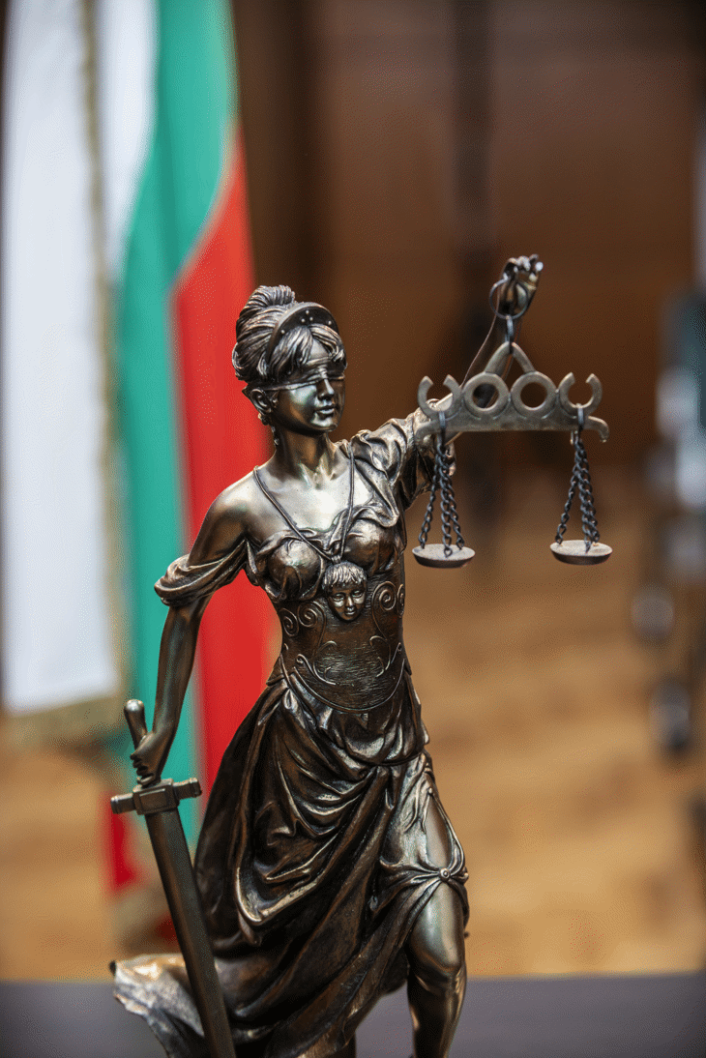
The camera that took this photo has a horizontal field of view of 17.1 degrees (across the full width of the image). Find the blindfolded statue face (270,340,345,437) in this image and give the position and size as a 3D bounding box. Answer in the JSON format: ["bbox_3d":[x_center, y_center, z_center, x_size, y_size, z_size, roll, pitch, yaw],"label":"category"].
[{"bbox_3d":[-0.013,-0.040,0.668,0.019,0.025,0.013,-10,18,-33],"label":"blindfolded statue face"}]

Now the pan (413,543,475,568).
[{"bbox_3d":[0.026,0.008,0.672,0.018,0.003,0.018,0,15,0],"label":"pan"}]

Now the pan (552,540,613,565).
[{"bbox_3d":[0.066,0.007,0.676,0.018,0.003,0.018,0,15,0],"label":"pan"}]

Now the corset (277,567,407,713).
[{"bbox_3d":[-0.003,0.031,0.688,0.036,0.040,0.027,-6,15,-7],"label":"corset"}]

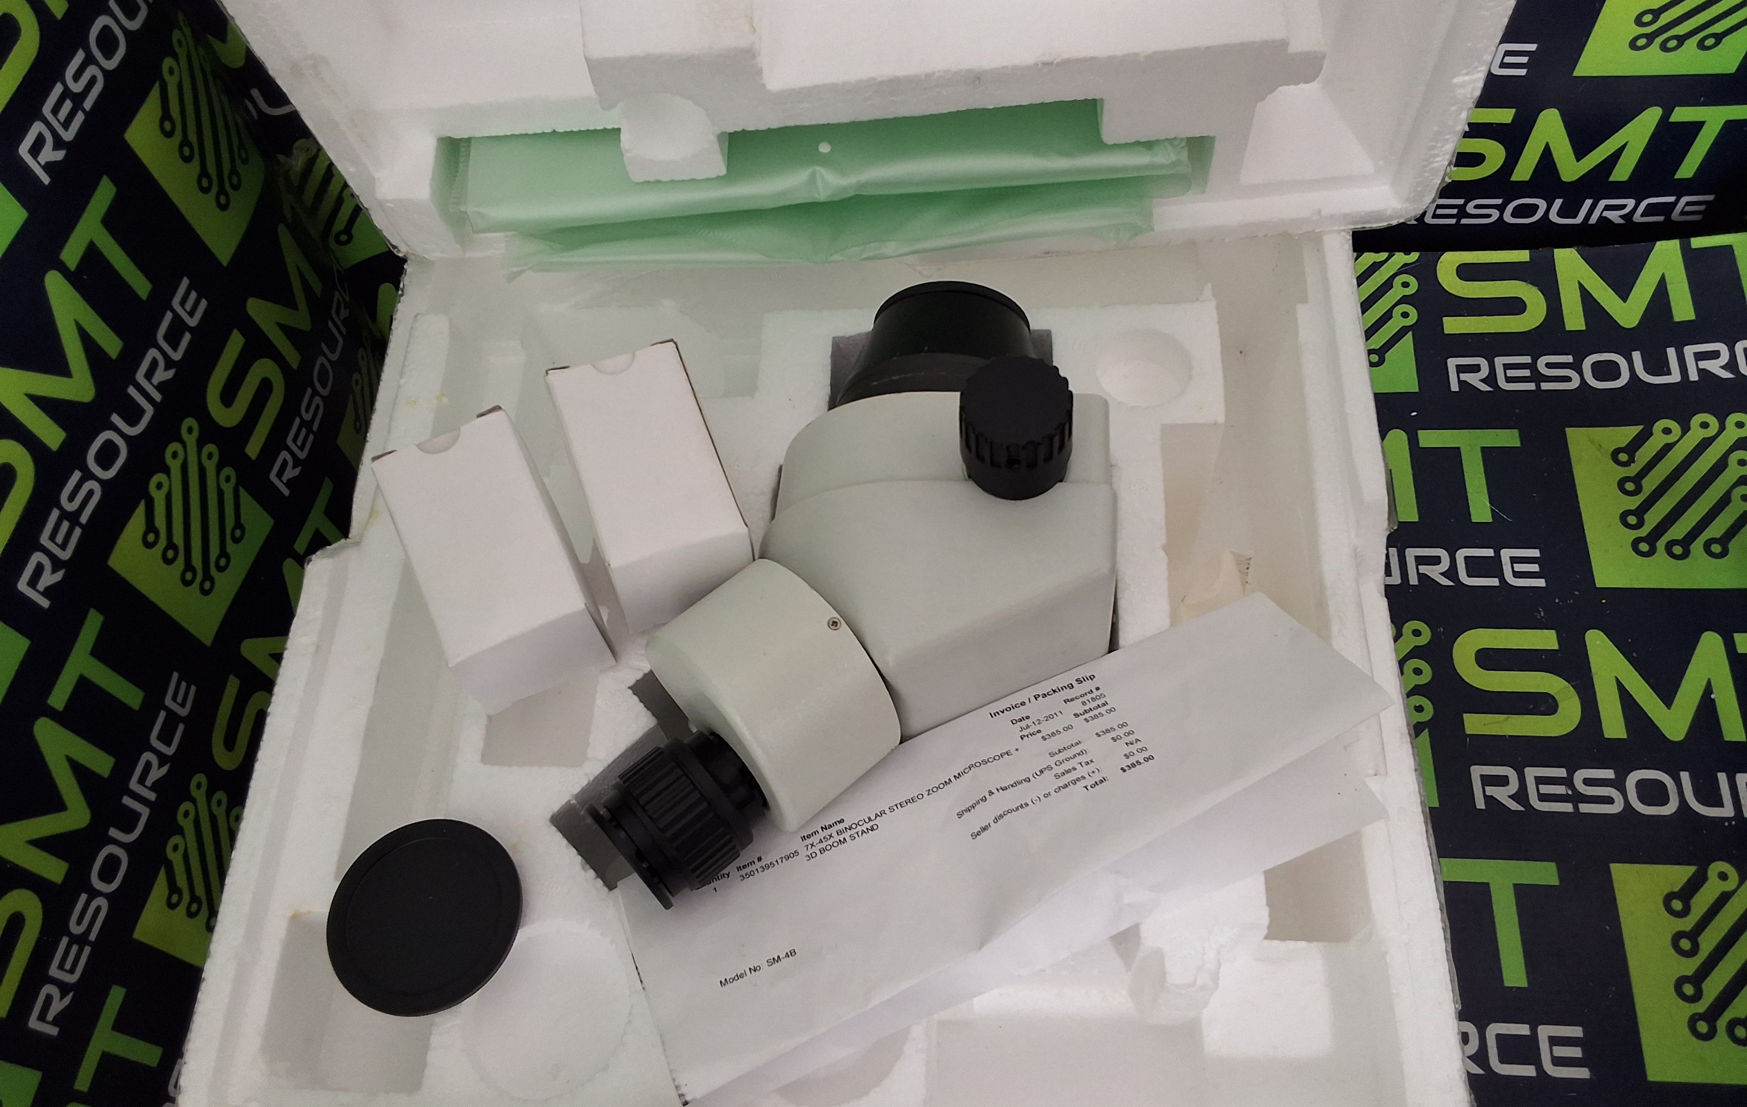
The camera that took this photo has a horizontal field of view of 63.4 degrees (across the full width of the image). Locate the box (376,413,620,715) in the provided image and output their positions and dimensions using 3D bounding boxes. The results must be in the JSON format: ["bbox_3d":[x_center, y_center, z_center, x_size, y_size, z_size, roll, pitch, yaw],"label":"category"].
[{"bbox_3d":[-0.115,0.003,0.432,0.041,0.041,0.075,-24,65,-9],"label":"box"}]

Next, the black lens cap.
[{"bbox_3d":[-0.126,0.104,0.399,0.057,0.008,0.057,-2,62,3],"label":"black lens cap"}]

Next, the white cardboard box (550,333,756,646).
[{"bbox_3d":[-0.069,-0.021,0.443,0.041,0.041,0.075,-17,60,-12],"label":"white cardboard box"}]

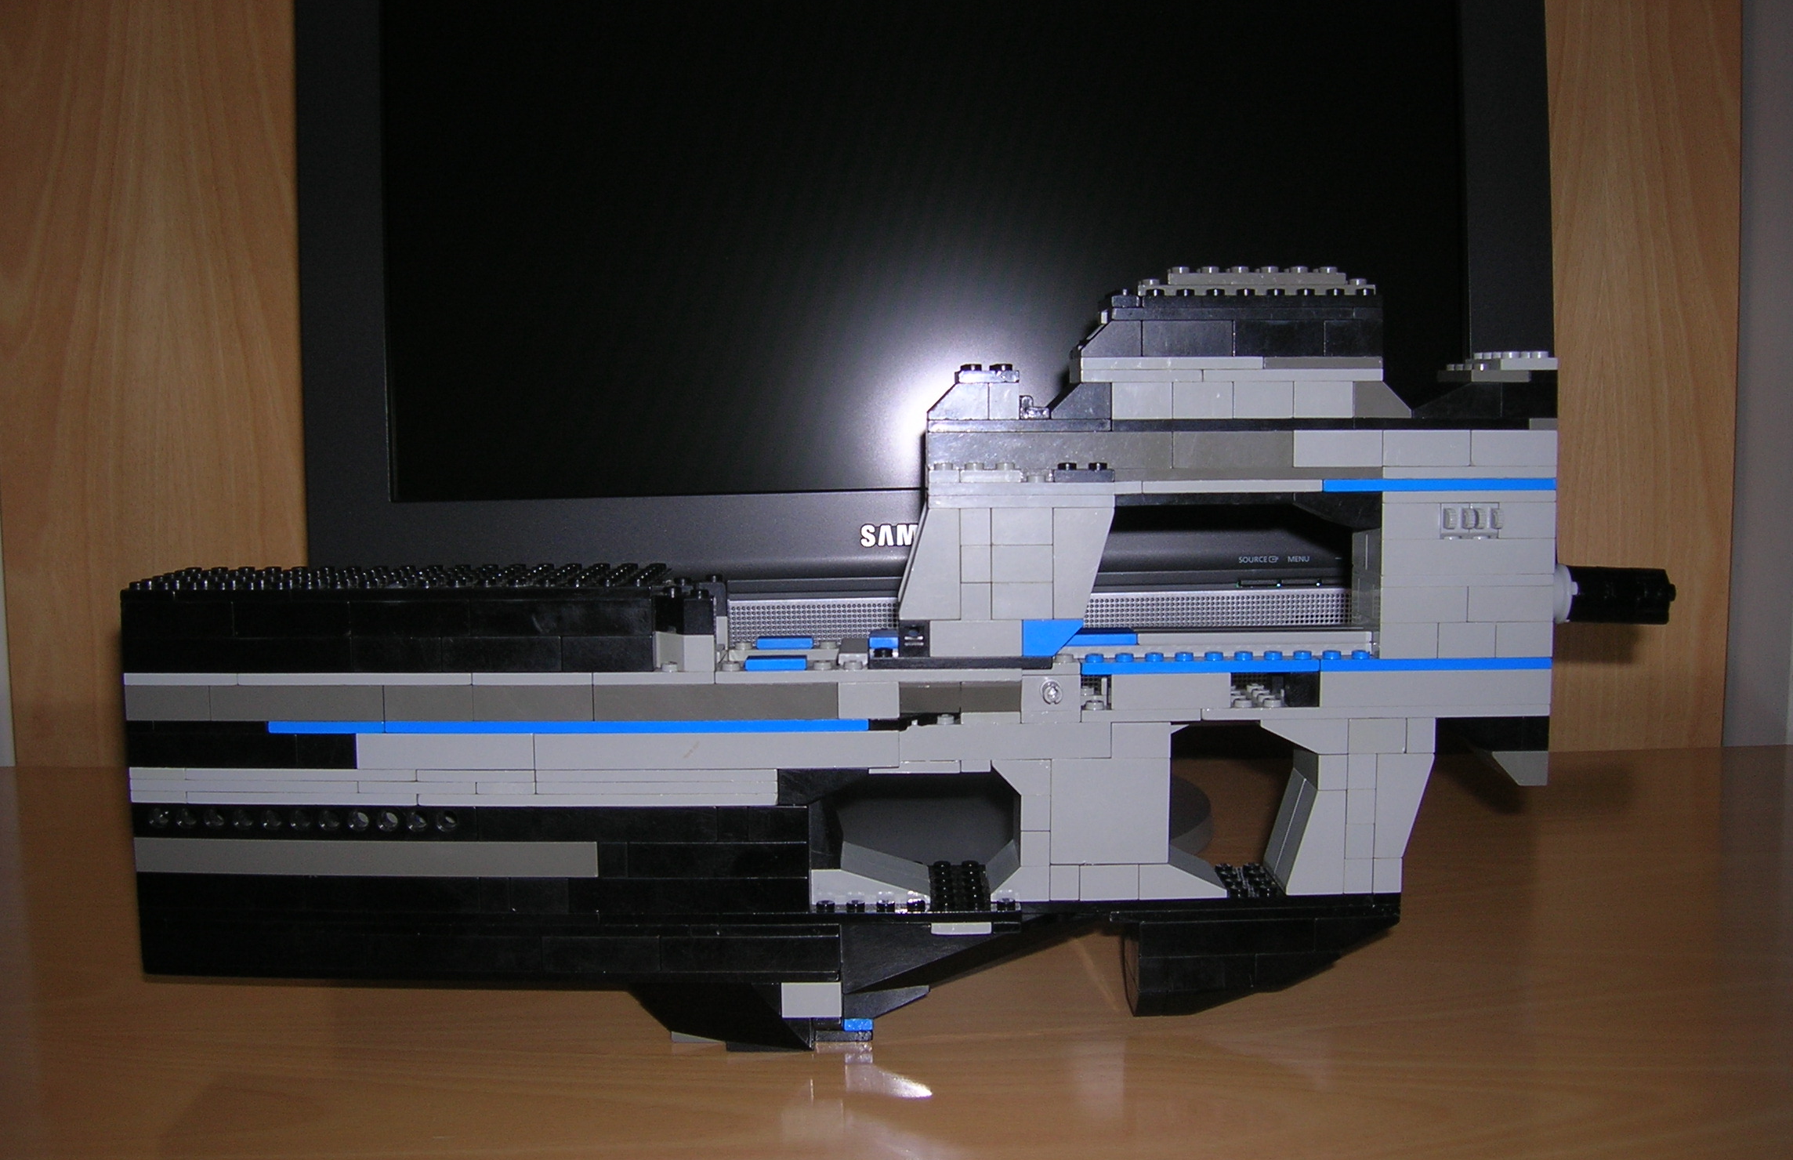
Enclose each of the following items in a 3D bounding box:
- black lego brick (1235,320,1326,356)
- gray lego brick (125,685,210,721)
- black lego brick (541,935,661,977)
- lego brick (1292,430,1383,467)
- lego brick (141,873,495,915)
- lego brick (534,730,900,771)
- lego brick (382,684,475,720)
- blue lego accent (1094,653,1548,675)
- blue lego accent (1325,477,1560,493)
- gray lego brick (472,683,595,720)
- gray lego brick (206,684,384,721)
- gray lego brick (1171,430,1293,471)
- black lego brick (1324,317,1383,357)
[{"bbox_3d":[0.099,-0.063,0.461,0.024,0.010,0.009,0,4,-1],"label":"black lego brick"},{"bbox_3d":[-0.190,0.032,0.462,0.024,0.010,0.009,0,4,-1],"label":"gray lego brick"},{"bbox_3d":[-0.078,0.098,0.469,0.032,0.010,0.010,0,5,1],"label":"black lego brick"},{"bbox_3d":[0.116,-0.035,0.469,0.024,0.010,0.011,-1,5,0],"label":"lego brick"},{"bbox_3d":[-0.156,0.082,0.470,0.094,0.010,0.009,0,5,1],"label":"lego brick"},{"bbox_3d":[-0.047,0.044,0.462,0.096,0.010,0.009,0,5,1],"label":"lego brick"},{"bbox_3d":[-0.122,0.032,0.464,0.024,0.010,0.009,0,4,-1],"label":"lego brick"},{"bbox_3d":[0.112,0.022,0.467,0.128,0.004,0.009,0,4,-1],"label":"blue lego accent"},{"bbox_3d":[0.144,-0.025,0.471,0.064,0.003,0.009,-1,5,0],"label":"blue lego accent"},{"bbox_3d":[-0.095,0.032,0.464,0.032,0.010,0.008,-1,5,0],"label":"gray lego brick"},{"bbox_3d":[-0.157,0.032,0.466,0.047,0.010,0.010,0,5,1],"label":"gray lego brick"},{"bbox_3d":[0.088,-0.035,0.467,0.032,0.010,0.011,-1,5,0],"label":"gray lego brick"},{"bbox_3d":[0.119,-0.063,0.461,0.016,0.010,0.009,0,4,-1],"label":"black lego brick"}]

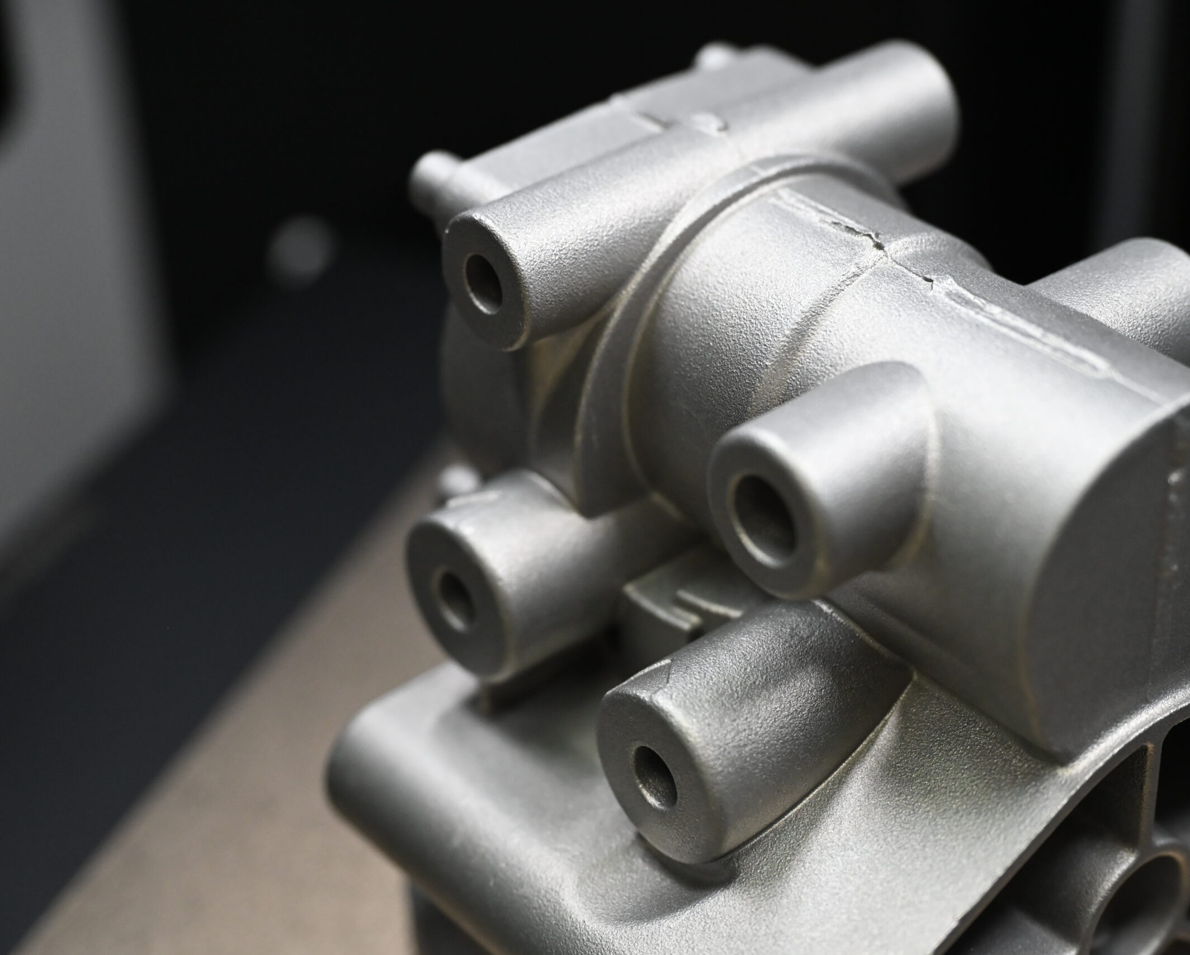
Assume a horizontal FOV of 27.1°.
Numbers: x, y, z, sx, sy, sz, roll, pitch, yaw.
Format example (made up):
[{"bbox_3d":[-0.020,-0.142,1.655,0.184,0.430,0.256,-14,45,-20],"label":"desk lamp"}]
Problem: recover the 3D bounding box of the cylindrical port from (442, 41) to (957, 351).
[{"bbox_3d":[0.023,-0.057,0.487,0.110,0.027,0.027,-25,39,-30],"label":"cylindrical port"}]

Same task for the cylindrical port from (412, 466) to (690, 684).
[{"bbox_3d":[-0.007,0.012,0.386,0.036,0.028,0.028,-25,39,-30],"label":"cylindrical port"}]

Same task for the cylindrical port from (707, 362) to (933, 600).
[{"bbox_3d":[0.042,0.001,0.431,0.034,0.031,0.031,-25,39,-30],"label":"cylindrical port"}]

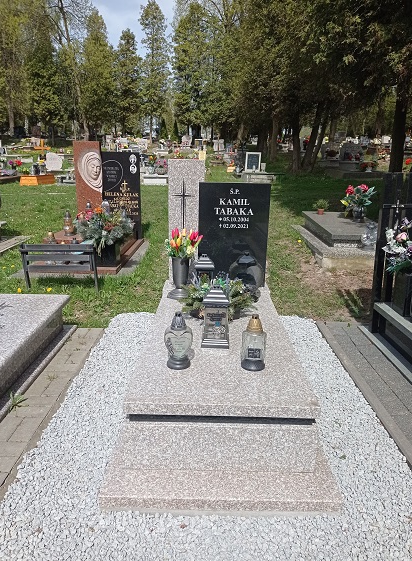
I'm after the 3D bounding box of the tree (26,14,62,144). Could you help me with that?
[{"bbox_3d":[-12.161,-15.299,35.226,2.900,9.300,2.900,1,16,0],"label":"tree"}]

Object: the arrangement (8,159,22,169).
[{"bbox_3d":[-8.807,-5.390,21.000,0.620,0.470,0.480,1,16,0],"label":"arrangement"}]

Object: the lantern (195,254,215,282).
[{"bbox_3d":[-0.009,-0.030,3.385,0.150,0.335,0.150,1,16,0],"label":"lantern"}]

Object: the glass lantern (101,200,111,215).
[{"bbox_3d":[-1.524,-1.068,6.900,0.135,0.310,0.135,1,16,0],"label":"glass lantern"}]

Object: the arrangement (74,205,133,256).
[{"bbox_3d":[-1.150,-0.574,5.201,0.680,0.550,0.520,1,16,0],"label":"arrangement"}]

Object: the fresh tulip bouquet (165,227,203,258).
[{"bbox_3d":[-0.148,-0.250,3.071,0.260,0.215,0.220,1,16,0],"label":"fresh tulip bouquet"}]

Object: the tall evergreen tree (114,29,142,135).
[{"bbox_3d":[-7.740,-19.647,45.000,2.700,10.100,2.700,1,16,0],"label":"tall evergreen tree"}]

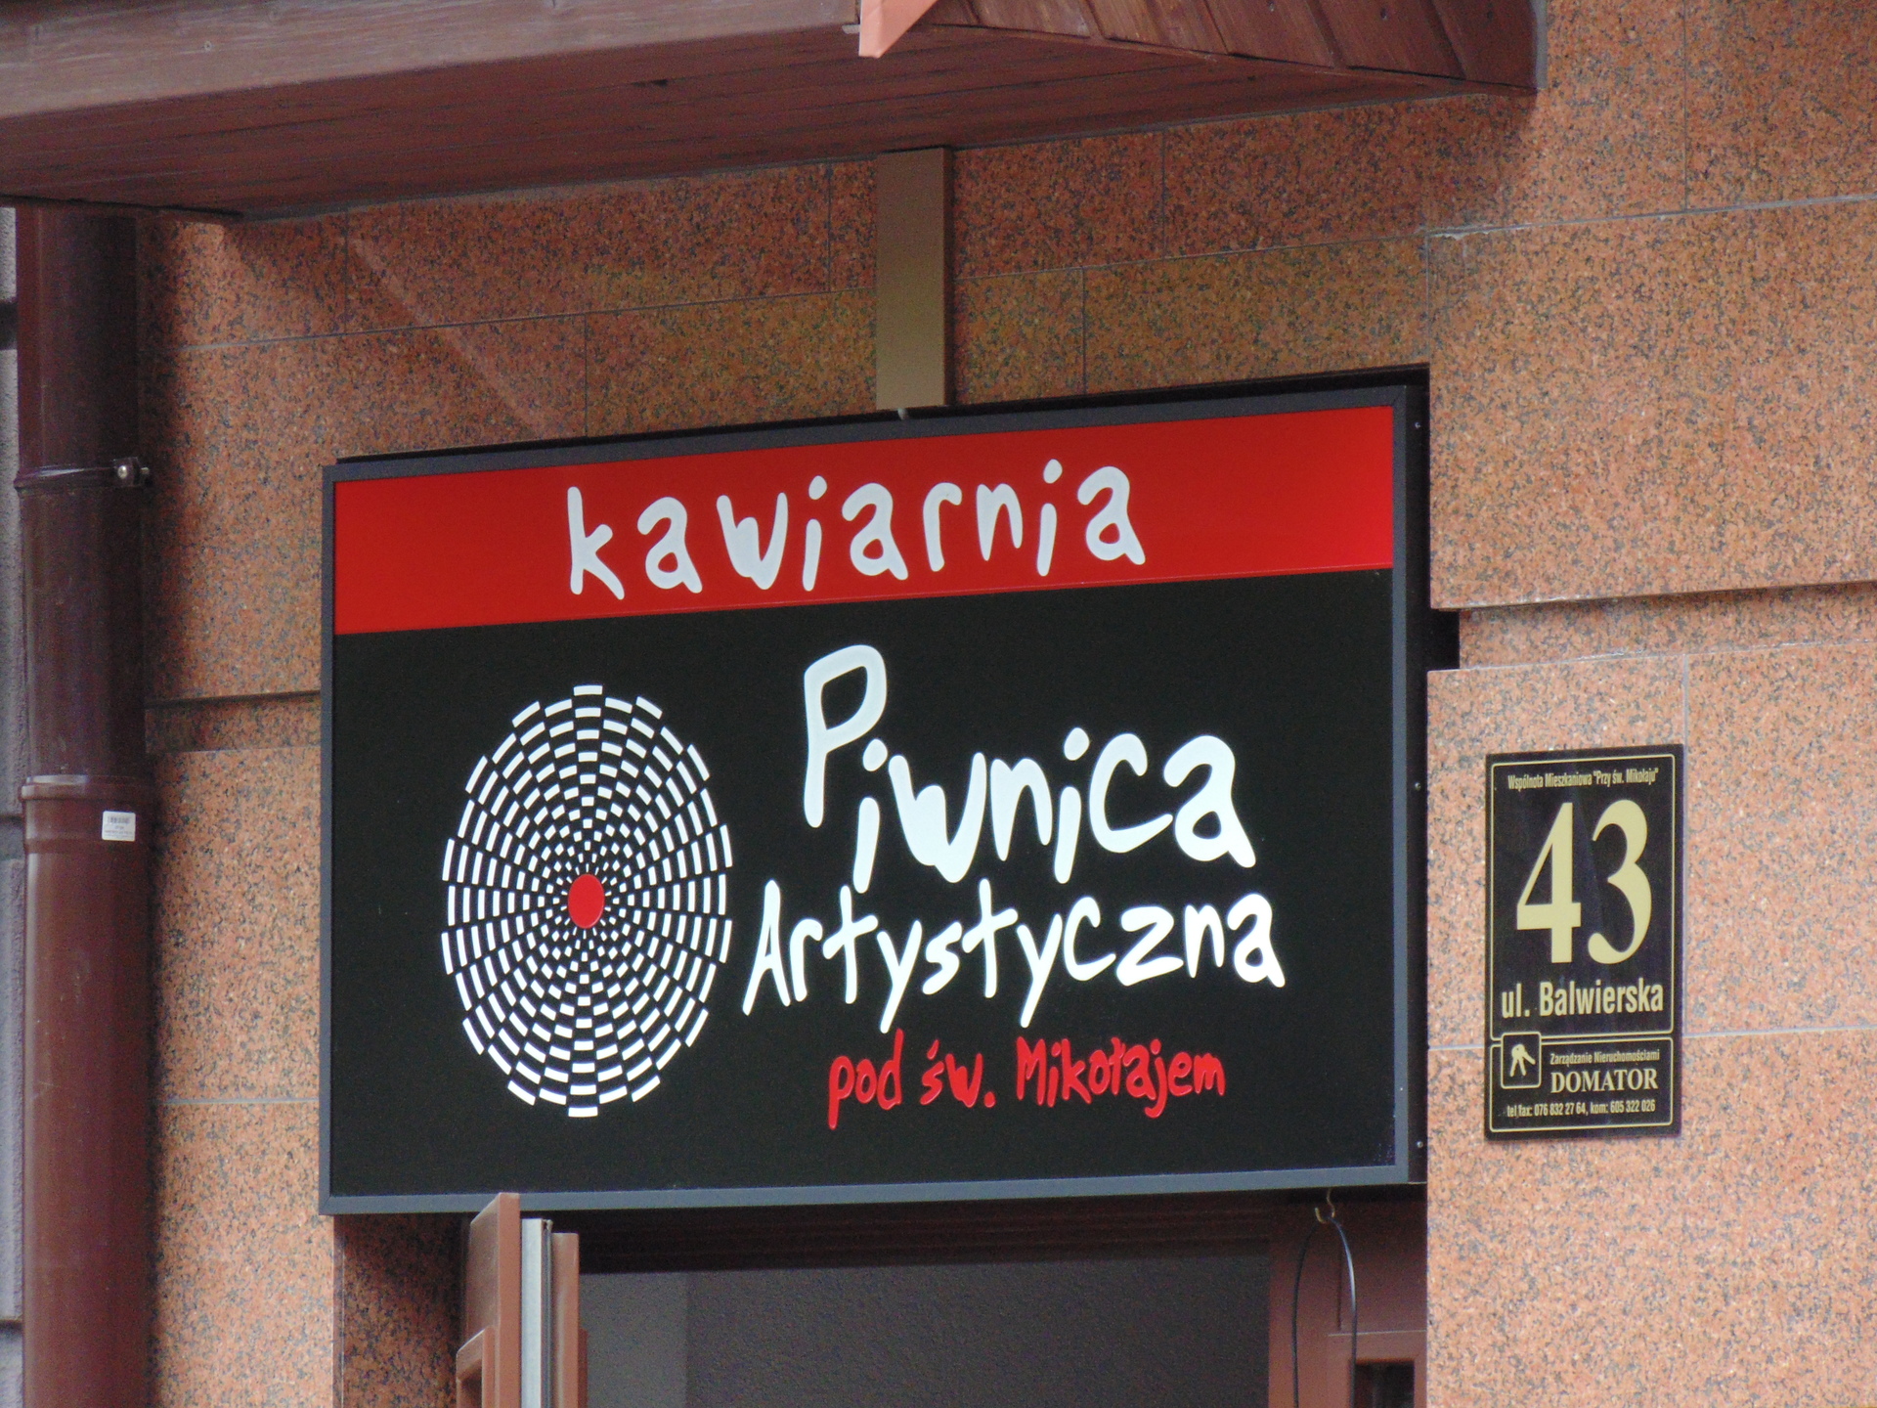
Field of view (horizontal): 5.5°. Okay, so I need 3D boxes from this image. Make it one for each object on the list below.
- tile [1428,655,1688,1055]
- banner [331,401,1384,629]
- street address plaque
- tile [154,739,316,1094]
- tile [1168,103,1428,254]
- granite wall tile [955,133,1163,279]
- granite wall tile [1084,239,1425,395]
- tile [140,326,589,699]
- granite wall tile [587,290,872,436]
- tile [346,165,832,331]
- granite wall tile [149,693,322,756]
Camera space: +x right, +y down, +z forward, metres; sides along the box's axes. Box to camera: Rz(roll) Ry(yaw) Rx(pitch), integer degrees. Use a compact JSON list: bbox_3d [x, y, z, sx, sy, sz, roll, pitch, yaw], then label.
[{"bbox_3d":[0.508,0.122,15.651,0.030,0.306,0.299,3,-4,-42],"label":"tile"},{"bbox_3d":[-0.068,-0.151,16.254,0.020,0.131,1.328,3,-4,-42],"label":"banner"},{"bbox_3d":[0.523,0.192,15.600,0.012,0.309,0.228,3,-4,-42],"label":"street address plaque"},{"bbox_3d":[-0.598,0.192,16.878,0.030,0.308,0.266,3,-4,-42],"label":"tile"},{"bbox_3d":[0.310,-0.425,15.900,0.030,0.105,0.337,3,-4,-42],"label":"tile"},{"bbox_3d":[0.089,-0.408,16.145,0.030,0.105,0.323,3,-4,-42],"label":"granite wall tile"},{"bbox_3d":[0.270,-0.316,15.938,0.030,0.103,0.413,3,-4,-42],"label":"granite wall tile"},{"bbox_3d":[-0.495,-0.165,16.782,0.030,0.306,0.615,3,-4,-42],"label":"tile"},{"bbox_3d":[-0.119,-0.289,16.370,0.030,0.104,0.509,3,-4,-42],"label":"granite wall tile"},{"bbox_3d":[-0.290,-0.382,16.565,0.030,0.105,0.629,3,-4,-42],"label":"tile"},{"bbox_3d":[-0.598,0.017,16.939,0.030,0.045,0.273,3,-4,-42],"label":"granite wall tile"}]

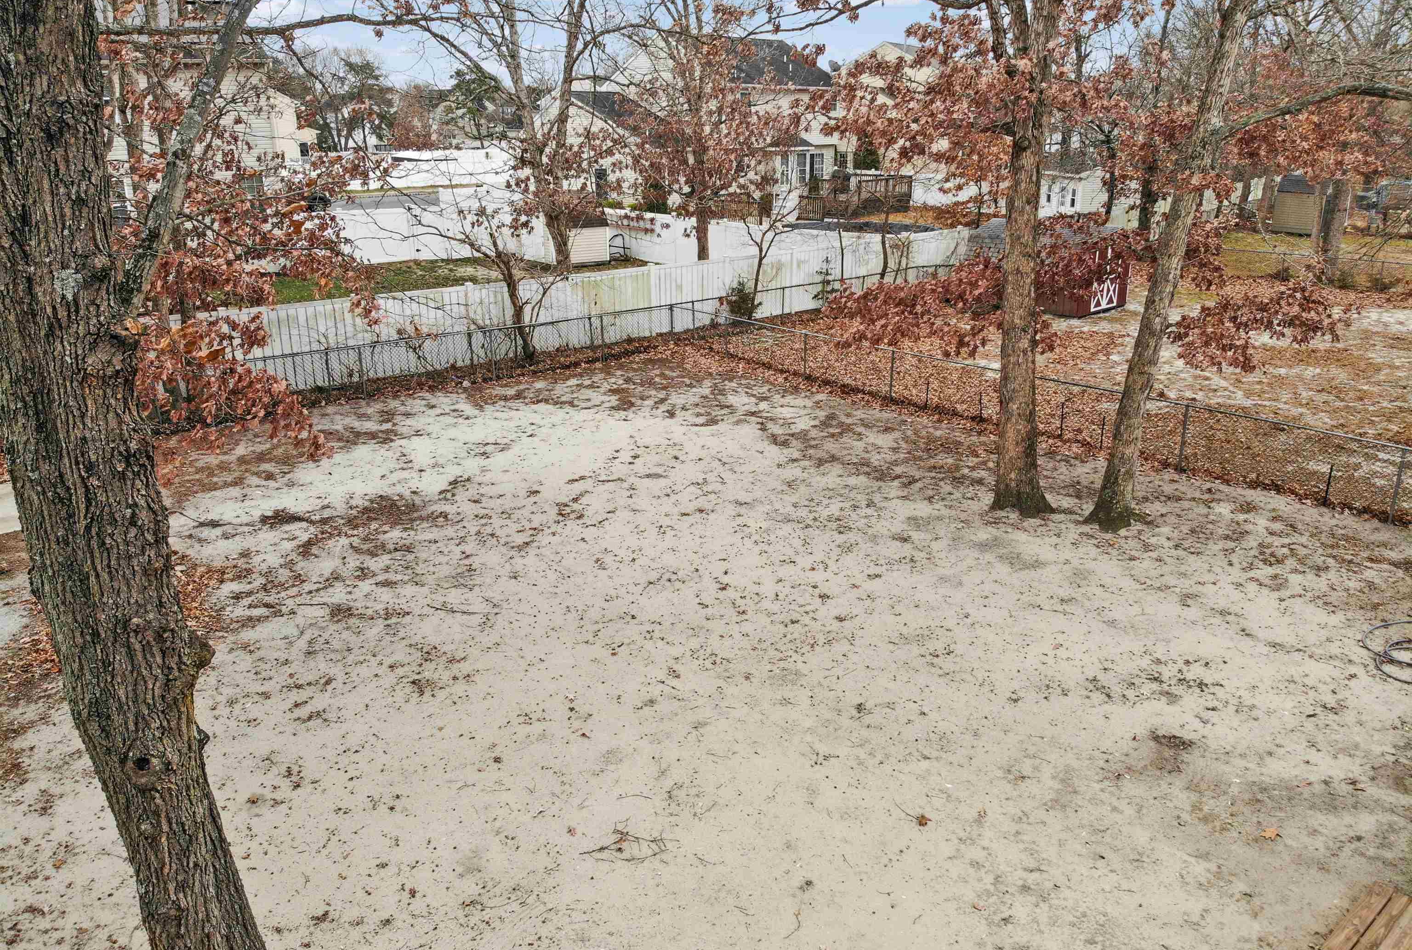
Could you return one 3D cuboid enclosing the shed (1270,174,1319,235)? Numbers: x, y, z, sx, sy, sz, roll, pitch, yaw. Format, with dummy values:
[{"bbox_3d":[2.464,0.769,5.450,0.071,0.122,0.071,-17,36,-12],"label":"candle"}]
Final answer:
[{"bbox_3d":[29.565,-13.196,47.650,2.660,2.750,2.520,-14,23,-33],"label":"shed"}]

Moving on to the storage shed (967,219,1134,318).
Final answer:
[{"bbox_3d":[11.167,-6.892,31.940,3.080,2.620,4.320,-16,25,-38],"label":"storage shed"}]

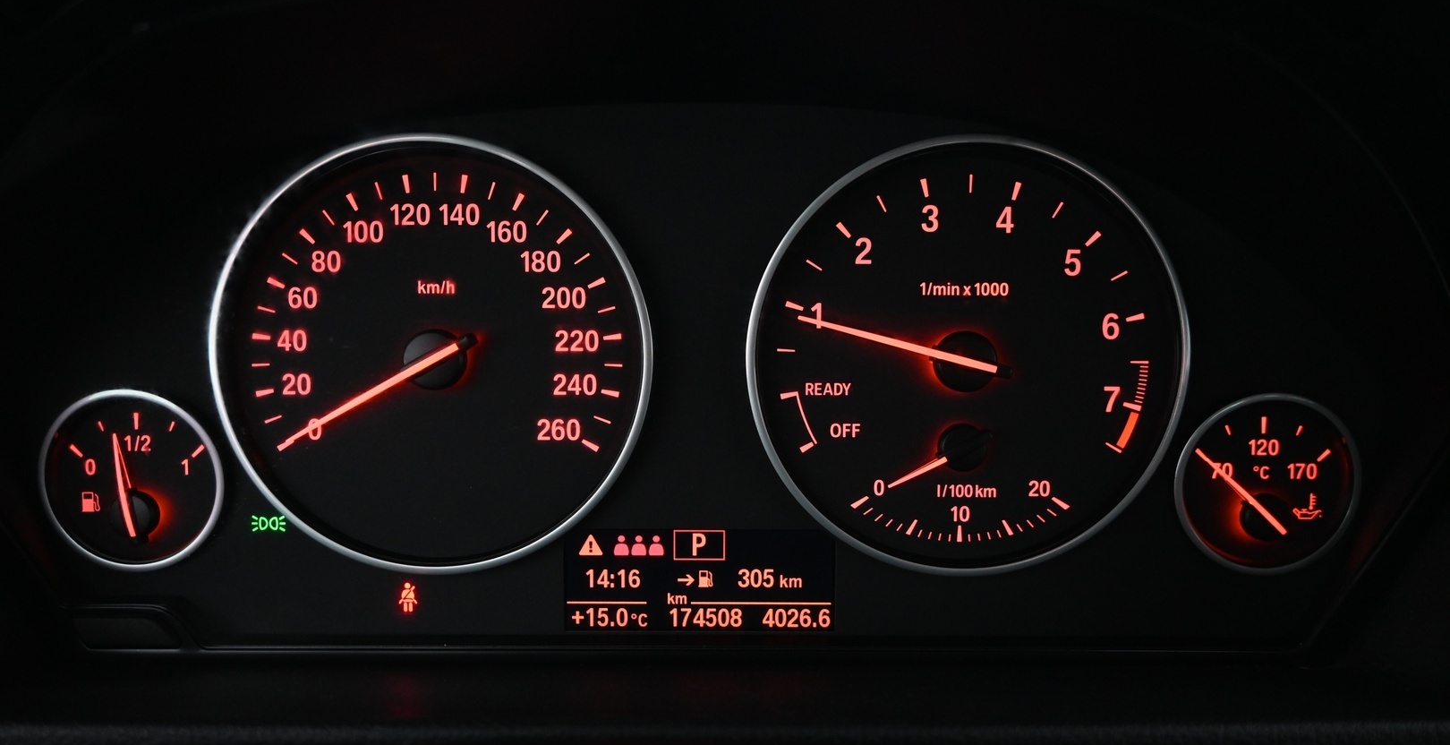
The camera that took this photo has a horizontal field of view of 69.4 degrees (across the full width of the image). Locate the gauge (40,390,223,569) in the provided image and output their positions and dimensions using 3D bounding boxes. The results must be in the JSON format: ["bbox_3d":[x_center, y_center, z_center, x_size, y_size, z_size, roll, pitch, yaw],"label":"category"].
[{"bbox_3d":[-0.140,0.025,0.248,0.043,0.043,0.012,0,5,0],"label":"gauge"}]

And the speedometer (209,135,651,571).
[{"bbox_3d":[-0.069,-0.004,0.245,0.101,0.101,0.015,0,5,0],"label":"speedometer"}]

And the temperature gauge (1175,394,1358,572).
[{"bbox_3d":[0.128,0.026,0.248,0.043,0.043,0.012,0,5,0],"label":"temperature gauge"}]

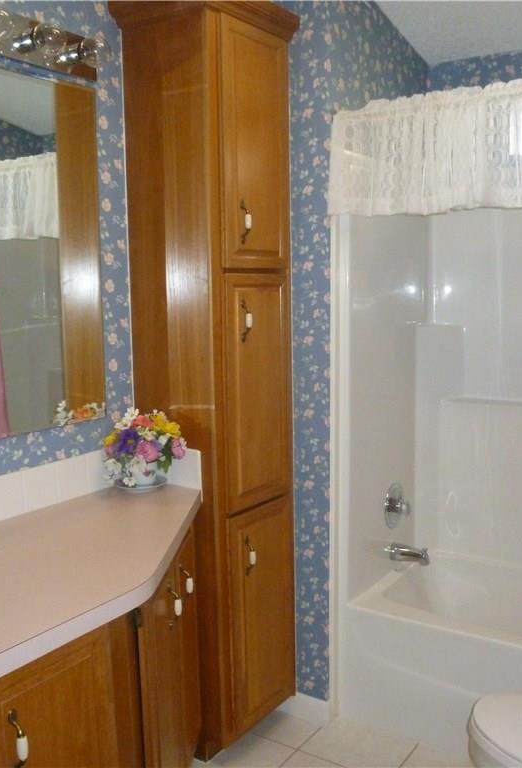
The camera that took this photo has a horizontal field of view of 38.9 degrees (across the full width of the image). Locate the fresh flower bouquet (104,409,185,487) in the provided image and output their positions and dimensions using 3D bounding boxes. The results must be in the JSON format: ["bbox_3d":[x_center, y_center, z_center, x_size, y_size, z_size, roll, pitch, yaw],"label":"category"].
[{"bbox_3d":[-0.339,0.195,2.169,0.230,0.230,0.220,-2,7,-9],"label":"fresh flower bouquet"}]

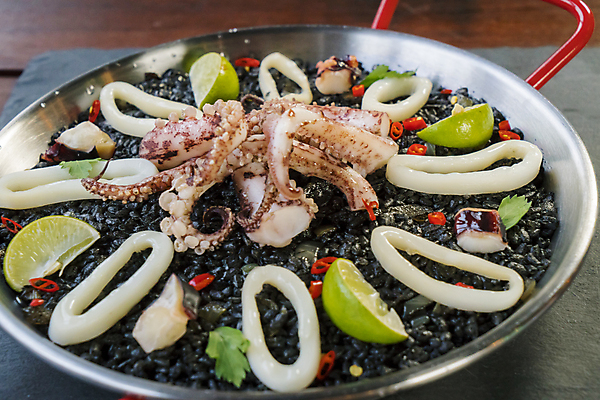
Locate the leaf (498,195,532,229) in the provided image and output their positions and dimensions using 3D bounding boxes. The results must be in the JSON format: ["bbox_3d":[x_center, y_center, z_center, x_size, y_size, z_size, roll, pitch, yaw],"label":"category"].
[{"bbox_3d":[0.113,0.006,0.616,0.019,0.007,0.025,14,40,23],"label":"leaf"}]

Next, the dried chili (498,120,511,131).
[{"bbox_3d":[0.121,-0.044,0.691,0.007,0.005,0.006,-4,37,0],"label":"dried chili"}]

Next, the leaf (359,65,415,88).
[{"bbox_3d":[0.054,-0.078,0.736,0.034,0.012,0.022,-4,37,0],"label":"leaf"}]

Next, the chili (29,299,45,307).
[{"bbox_3d":[-0.132,0.051,0.586,0.008,0.003,0.004,4,37,11],"label":"chili"}]

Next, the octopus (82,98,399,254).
[{"bbox_3d":[-0.035,-0.017,0.640,0.178,0.043,0.095,-4,37,0],"label":"octopus"}]

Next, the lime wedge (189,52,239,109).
[{"bbox_3d":[-0.053,-0.075,0.728,0.029,0.030,0.047,-10,37,-8],"label":"lime wedge"}]

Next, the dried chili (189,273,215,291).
[{"bbox_3d":[-0.050,0.041,0.593,0.013,0.007,0.008,-23,41,-23],"label":"dried chili"}]

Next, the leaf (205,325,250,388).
[{"bbox_3d":[-0.033,0.073,0.544,0.021,0.008,0.031,-12,37,-9],"label":"leaf"}]

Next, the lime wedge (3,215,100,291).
[{"bbox_3d":[-0.136,0.019,0.617,0.027,0.024,0.056,26,46,34],"label":"lime wedge"}]

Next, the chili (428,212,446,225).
[{"bbox_3d":[0.073,0.010,0.624,0.009,0.006,0.007,-4,37,0],"label":"chili"}]

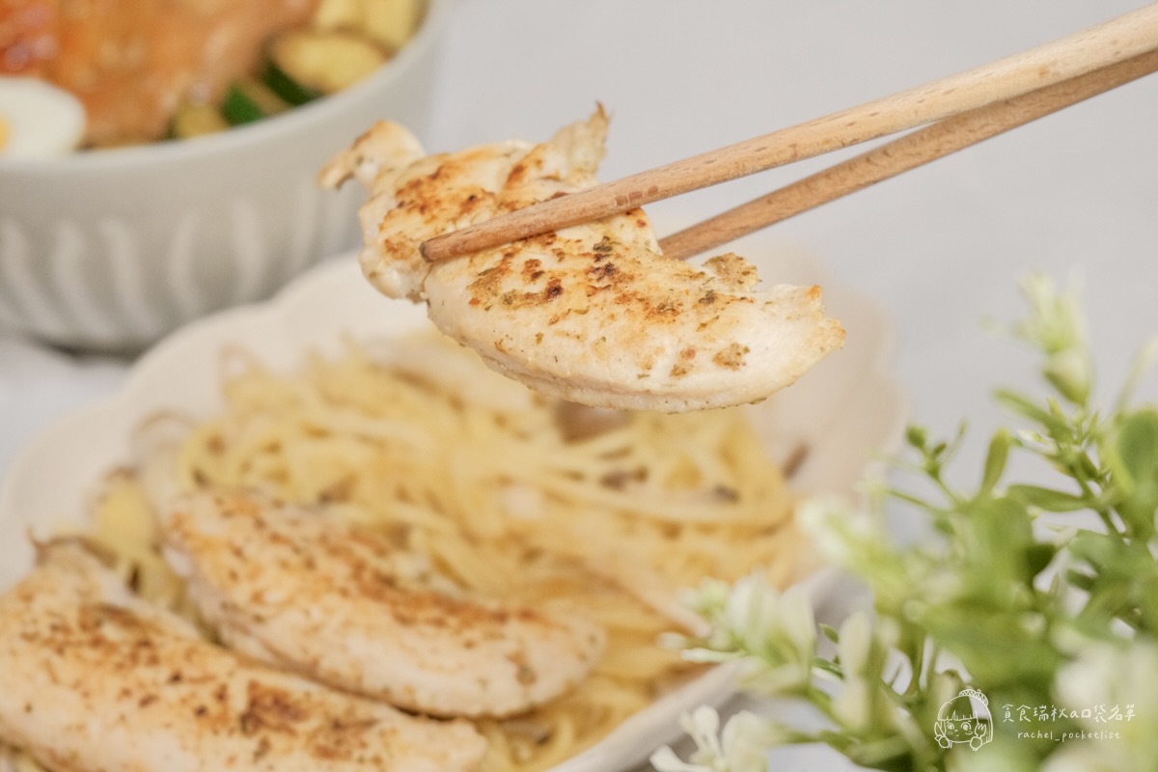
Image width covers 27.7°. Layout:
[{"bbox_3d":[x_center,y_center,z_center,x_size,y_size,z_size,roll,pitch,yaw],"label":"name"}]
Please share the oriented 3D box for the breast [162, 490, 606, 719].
[{"bbox_3d":[-0.043,0.047,0.500,0.107,0.024,0.042,21,43,24],"label":"breast"}]

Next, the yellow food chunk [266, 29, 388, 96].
[{"bbox_3d":[-0.066,-0.086,0.630,0.034,0.011,0.033,0,38,0],"label":"yellow food chunk"}]

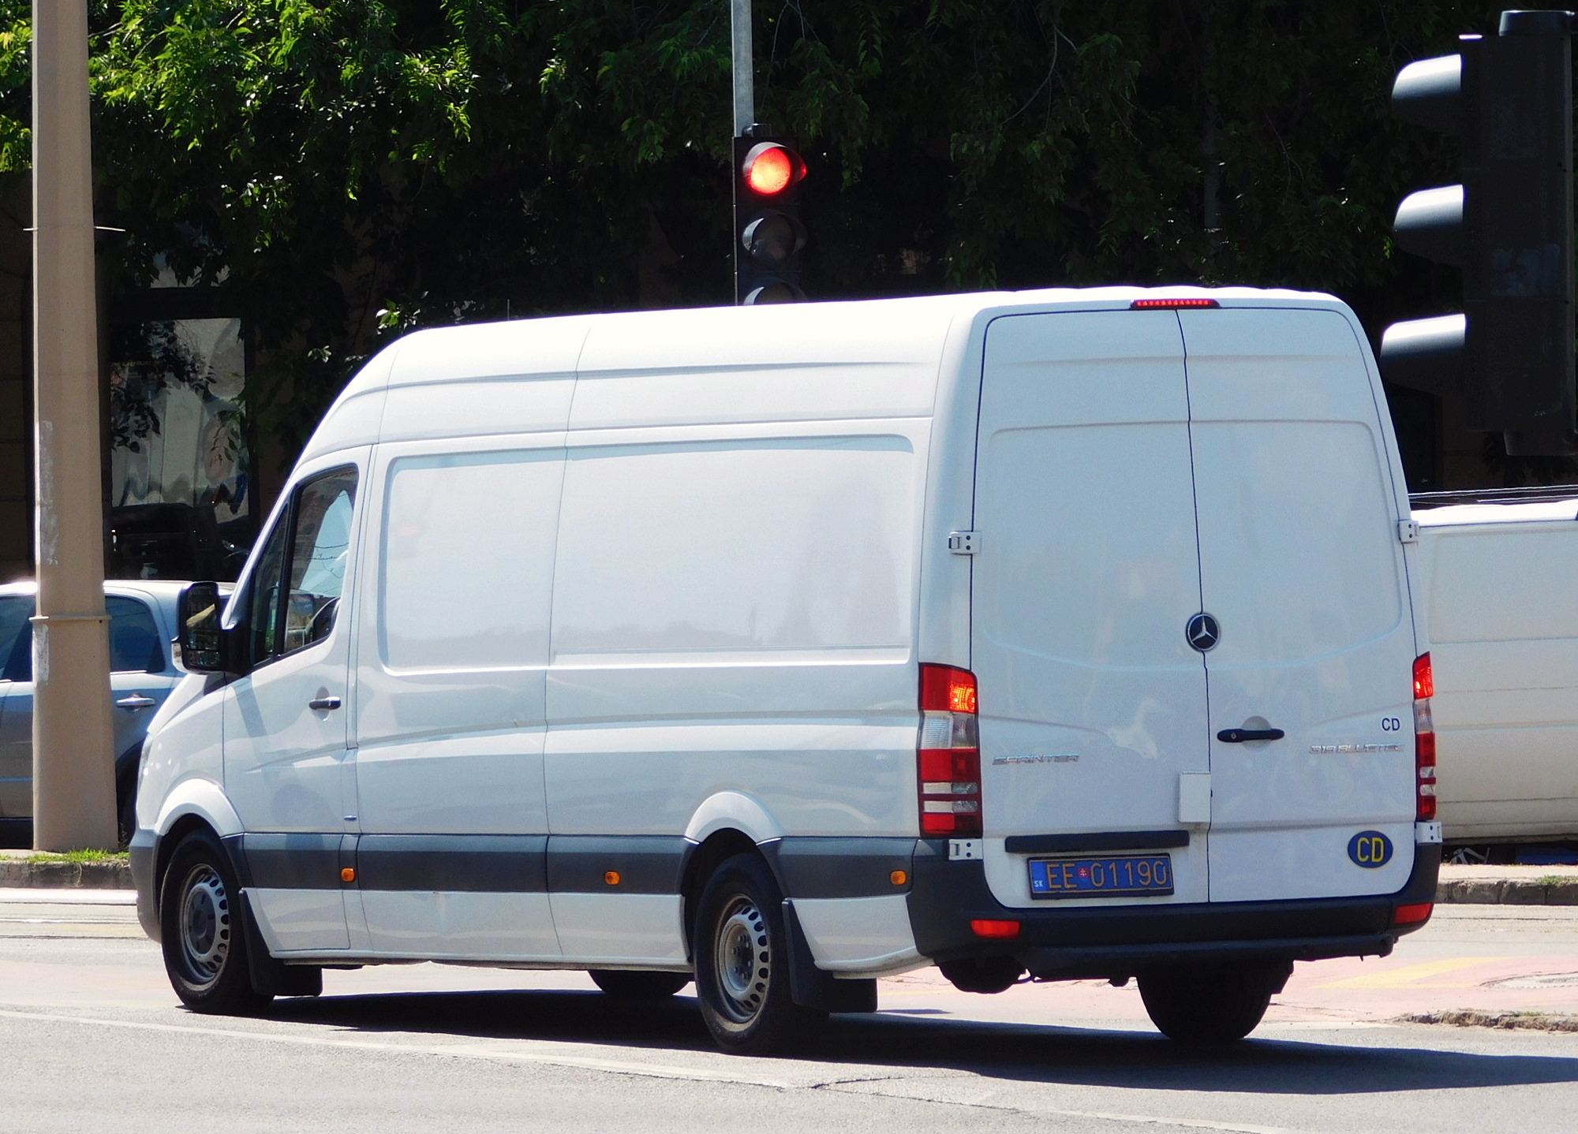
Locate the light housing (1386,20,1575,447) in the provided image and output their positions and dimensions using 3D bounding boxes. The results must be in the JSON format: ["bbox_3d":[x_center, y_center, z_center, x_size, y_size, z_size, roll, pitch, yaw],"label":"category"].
[{"bbox_3d":[1.383,-0.669,24.300,0.330,0.860,0.270,-1,1,18],"label":"light housing"}]

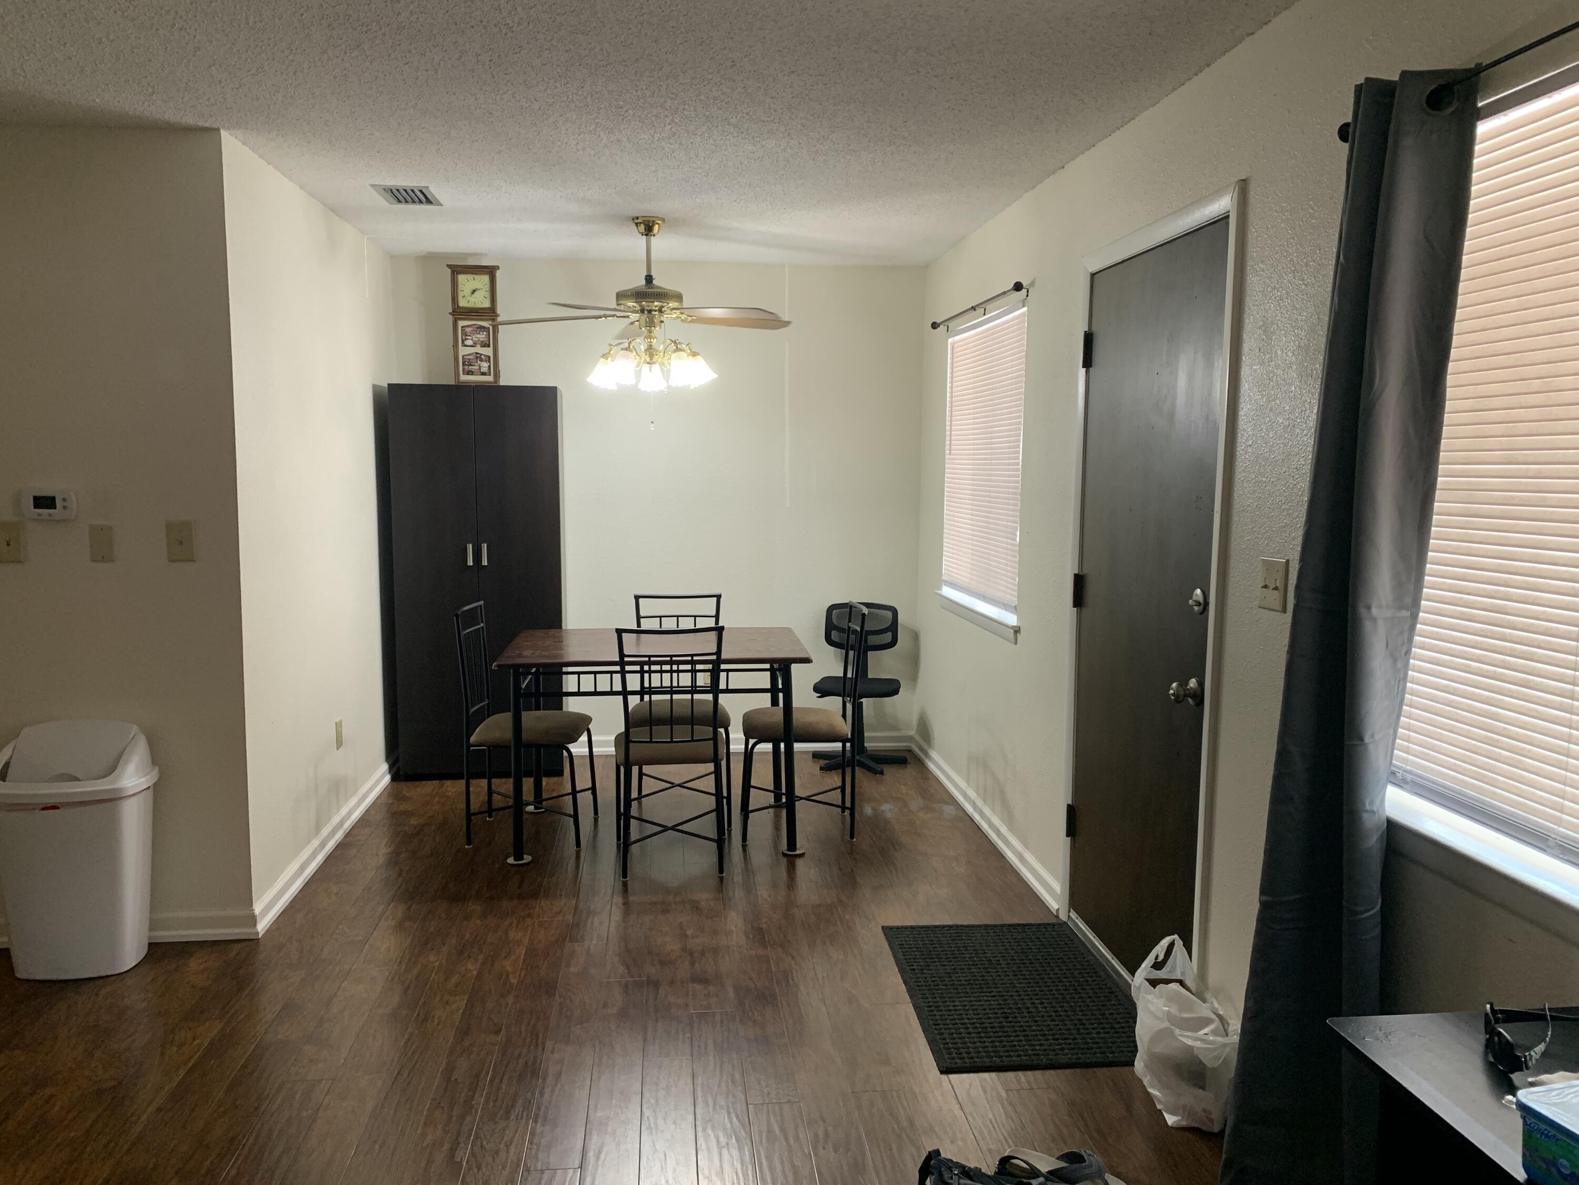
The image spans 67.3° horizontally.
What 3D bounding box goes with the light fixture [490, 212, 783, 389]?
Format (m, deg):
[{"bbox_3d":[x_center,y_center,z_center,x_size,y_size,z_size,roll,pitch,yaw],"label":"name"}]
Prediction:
[{"bbox_3d":[-0.550,-1.147,4.769,1.280,0.690,1.280,0,7,-6],"label":"light fixture"}]

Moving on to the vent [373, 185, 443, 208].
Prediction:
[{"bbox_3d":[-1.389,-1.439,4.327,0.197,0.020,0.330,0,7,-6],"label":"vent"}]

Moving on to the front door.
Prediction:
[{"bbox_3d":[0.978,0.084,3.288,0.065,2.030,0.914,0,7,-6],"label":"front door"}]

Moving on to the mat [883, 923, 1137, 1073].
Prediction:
[{"bbox_3d":[0.643,1.129,3.398,0.615,0.010,0.914,0,7,-4],"label":"mat"}]

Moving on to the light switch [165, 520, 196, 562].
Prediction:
[{"bbox_3d":[-1.821,-0.152,3.542,0.077,0.125,0.018,0,7,-6],"label":"light switch"}]

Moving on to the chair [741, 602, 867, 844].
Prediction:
[{"bbox_3d":[0.047,0.506,4.799,0.480,0.917,0.420,0,7,-4],"label":"chair"}]

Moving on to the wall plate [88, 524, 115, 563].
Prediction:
[{"bbox_3d":[-2.047,-0.144,3.526,0.068,0.114,0.008,0,7,-6],"label":"wall plate"}]

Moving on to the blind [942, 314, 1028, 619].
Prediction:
[{"bbox_3d":[0.795,-0.541,4.906,0.040,1.160,1.190,0,7,-6],"label":"blind"}]

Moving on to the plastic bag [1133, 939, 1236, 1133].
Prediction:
[{"bbox_3d":[0.919,1.022,2.777,0.190,0.365,0.275,0,7,-6],"label":"plastic bag"}]

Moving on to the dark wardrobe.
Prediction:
[{"bbox_3d":[-1.444,-0.049,5.606,0.745,1.810,0.385,0,7,-6],"label":"dark wardrobe"}]

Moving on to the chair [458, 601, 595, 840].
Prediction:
[{"bbox_3d":[-1.032,0.508,4.705,0.482,0.917,0.425,0,7,-1],"label":"chair"}]

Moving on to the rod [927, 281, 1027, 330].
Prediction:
[{"bbox_3d":[0.753,-1.142,4.814,0.070,0.056,1.330,0,7,-6],"label":"rod"}]

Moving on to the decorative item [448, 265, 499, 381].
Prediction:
[{"bbox_3d":[-1.465,-1.236,5.547,0.230,0.562,0.100,0,7,-6],"label":"decorative item"}]

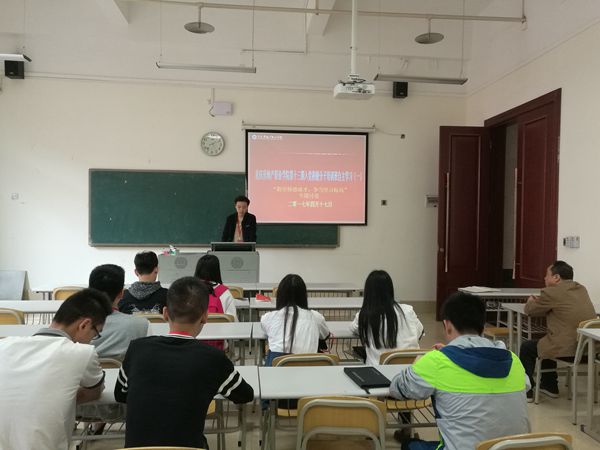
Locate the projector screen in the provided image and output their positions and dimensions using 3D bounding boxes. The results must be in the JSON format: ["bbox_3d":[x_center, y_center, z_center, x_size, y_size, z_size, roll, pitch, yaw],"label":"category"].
[{"bbox_3d":[0.131,-0.759,7.683,2.016,1.527,0.040,1,0,-6],"label":"projector screen"}]

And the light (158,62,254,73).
[{"bbox_3d":[-1.150,-1.958,5.838,1.240,0.090,0.180,0,1,-4],"label":"light"}]

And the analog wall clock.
[{"bbox_3d":[-1.363,-1.269,7.326,0.370,0.375,0.050,0,1,-4],"label":"analog wall clock"}]

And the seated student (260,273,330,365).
[{"bbox_3d":[-0.024,0.904,3.054,0.460,1.181,0.720,1,0,-6],"label":"seated student"}]

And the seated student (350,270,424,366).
[{"bbox_3d":[0.579,0.897,3.140,0.480,1.206,0.720,1,0,-6],"label":"seated student"}]

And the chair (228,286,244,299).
[{"bbox_3d":[-0.810,1.063,5.182,0.400,0.810,0.470,0,1,-4],"label":"chair"}]

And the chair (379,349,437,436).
[{"bbox_3d":[0.629,1.127,2.927,0.400,0.810,0.480,0,1,-4],"label":"chair"}]

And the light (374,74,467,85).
[{"bbox_3d":[1.695,-2.044,6.574,1.260,0.060,0.200,1,0,-6],"label":"light"}]

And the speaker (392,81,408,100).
[{"bbox_3d":[1.651,-2.203,7.704,0.190,0.240,0.200,1,0,-6],"label":"speaker"}]

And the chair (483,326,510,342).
[{"bbox_3d":[1.986,1.103,4.684,0.430,0.790,0.390,1,0,-6],"label":"chair"}]

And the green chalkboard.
[{"bbox_3d":[-1.302,-0.240,7.349,3.900,1.190,0.070,0,1,-4],"label":"green chalkboard"}]

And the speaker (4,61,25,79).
[{"bbox_3d":[-4.288,-2.320,7.055,0.190,0.240,0.200,1,0,-6],"label":"speaker"}]

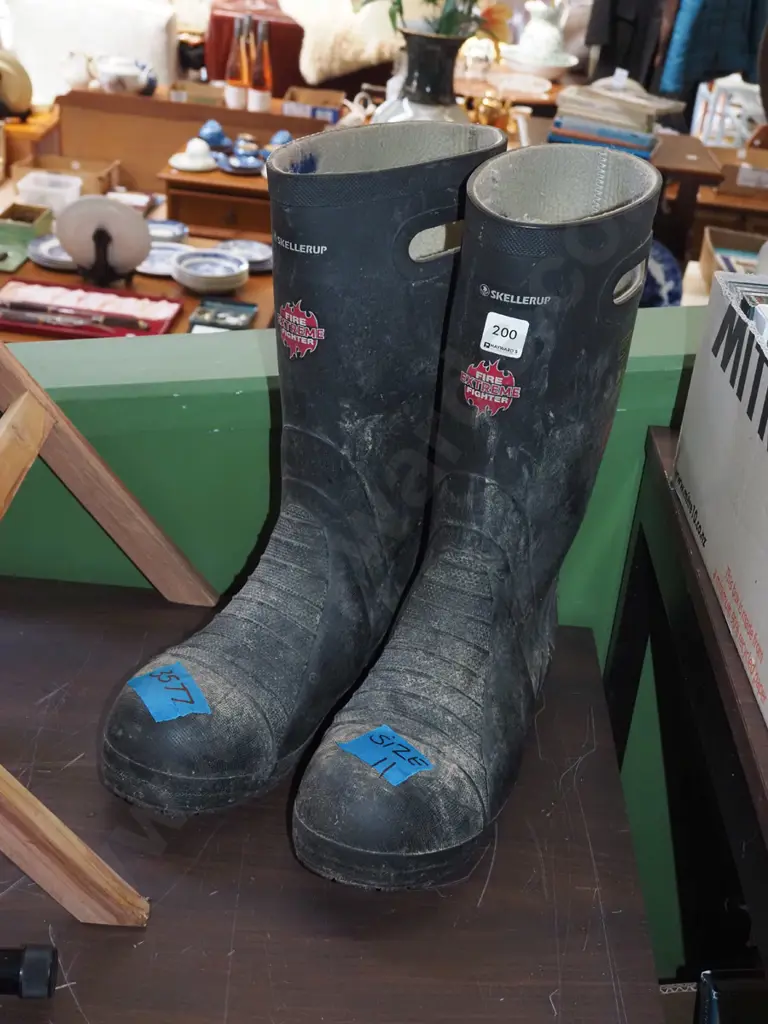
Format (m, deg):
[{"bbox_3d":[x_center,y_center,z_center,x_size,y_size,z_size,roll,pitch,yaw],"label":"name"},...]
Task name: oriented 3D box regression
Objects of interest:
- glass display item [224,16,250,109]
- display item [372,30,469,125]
[{"bbox_3d":[-0.518,-1.584,4.589,0.082,0.299,0.082,5,28,0],"label":"glass display item"},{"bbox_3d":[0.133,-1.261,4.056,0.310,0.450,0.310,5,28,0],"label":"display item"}]

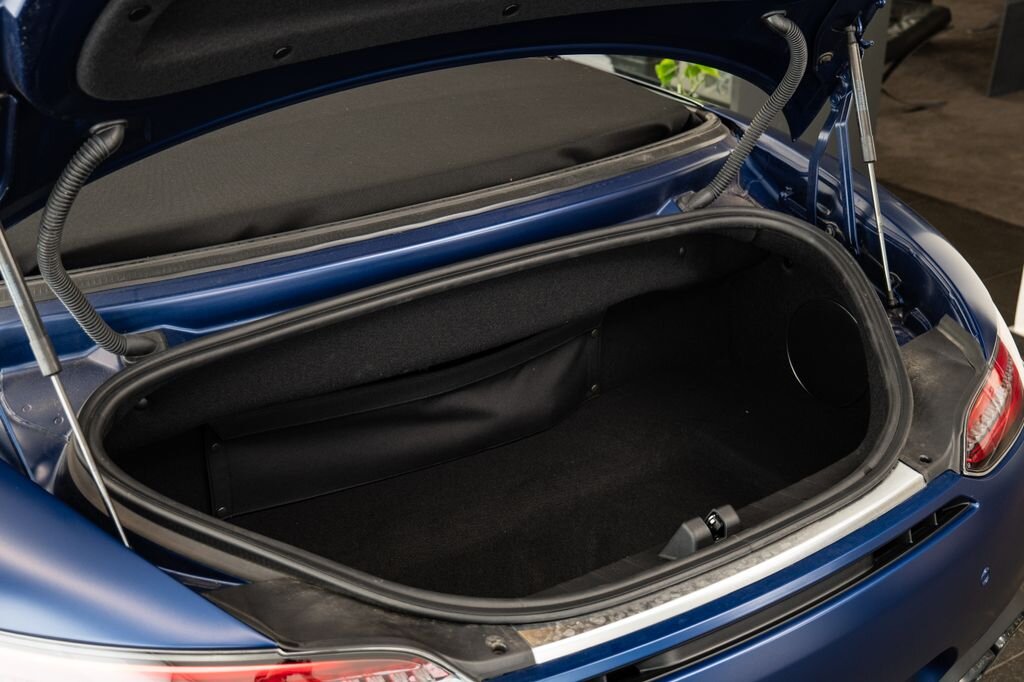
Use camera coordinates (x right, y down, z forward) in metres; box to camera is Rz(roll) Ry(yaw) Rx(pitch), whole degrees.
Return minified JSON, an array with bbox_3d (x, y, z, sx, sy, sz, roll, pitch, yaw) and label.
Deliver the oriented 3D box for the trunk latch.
[{"bbox_3d":[0.230,0.226,1.470,0.105,0.045,0.044,-17,31,-30],"label":"trunk latch"}]

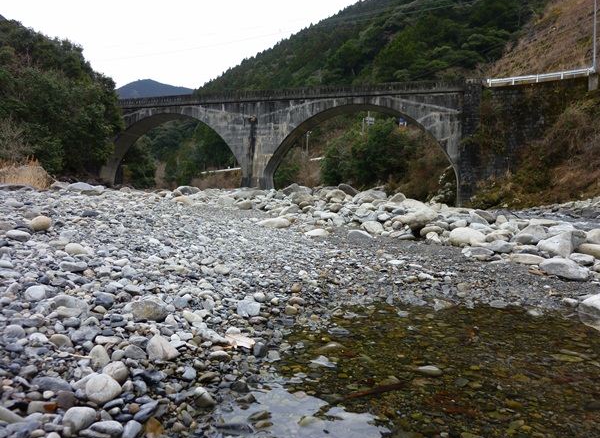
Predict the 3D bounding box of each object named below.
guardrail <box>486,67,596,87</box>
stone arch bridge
[{"bbox_3d":[22.327,-13.137,40.494,8.900,0.750,0.240,1,1,25],"label":"guardrail"},{"bbox_3d":[-4.293,-8.007,50.240,46.753,12.484,4.045,2,1,16],"label":"stone arch bridge"}]

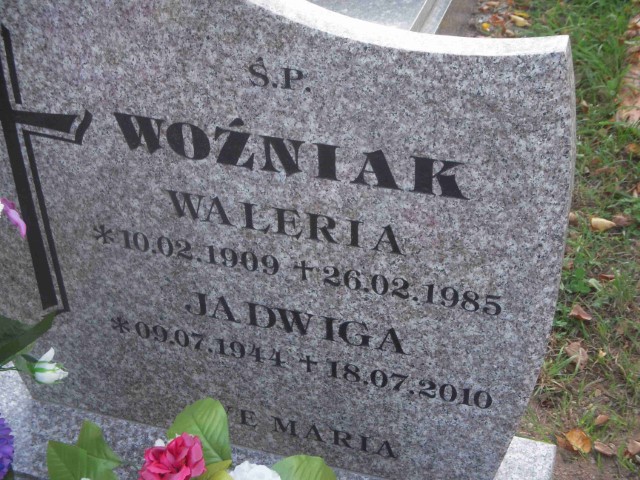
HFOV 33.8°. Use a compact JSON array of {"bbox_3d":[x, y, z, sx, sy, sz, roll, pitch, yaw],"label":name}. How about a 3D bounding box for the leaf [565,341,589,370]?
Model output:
[{"bbox_3d":[0.524,0.236,2.154,0.048,0.020,0.072,-15,40,-15],"label":"leaf"}]

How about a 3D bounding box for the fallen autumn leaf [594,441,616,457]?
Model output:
[{"bbox_3d":[0.531,0.389,1.962,0.027,0.017,0.050,-27,44,-27],"label":"fallen autumn leaf"}]

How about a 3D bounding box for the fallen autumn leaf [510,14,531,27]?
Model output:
[{"bbox_3d":[0.630,-0.689,3.310,0.072,0.022,0.036,22,45,28],"label":"fallen autumn leaf"}]

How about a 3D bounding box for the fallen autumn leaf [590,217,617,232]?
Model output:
[{"bbox_3d":[0.669,-0.037,2.488,0.064,0.022,0.038,11,40,16],"label":"fallen autumn leaf"}]

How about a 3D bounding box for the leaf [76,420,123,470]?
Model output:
[{"bbox_3d":[-0.297,0.277,1.420,0.056,0.028,0.078,-18,65,-2],"label":"leaf"}]

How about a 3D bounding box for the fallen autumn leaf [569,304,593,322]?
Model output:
[{"bbox_3d":[0.557,0.157,2.252,0.056,0.020,0.036,15,42,21],"label":"fallen autumn leaf"}]

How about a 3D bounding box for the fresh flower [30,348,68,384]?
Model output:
[{"bbox_3d":[-0.372,0.174,1.450,0.050,0.040,0.040,12,66,12],"label":"fresh flower"}]

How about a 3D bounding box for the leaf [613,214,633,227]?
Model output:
[{"bbox_3d":[0.717,-0.046,2.498,0.048,0.018,0.032,6,39,11],"label":"leaf"}]

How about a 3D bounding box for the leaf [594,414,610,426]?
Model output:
[{"bbox_3d":[0.540,0.345,2.016,0.034,0.014,0.024,-21,42,-21],"label":"leaf"}]

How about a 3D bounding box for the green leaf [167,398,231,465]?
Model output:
[{"bbox_3d":[-0.161,0.254,1.400,0.078,0.030,0.092,-25,68,-18],"label":"green leaf"}]

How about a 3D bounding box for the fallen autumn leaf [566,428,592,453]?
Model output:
[{"bbox_3d":[0.486,0.377,1.980,0.045,0.023,0.062,-29,45,-29],"label":"fallen autumn leaf"}]

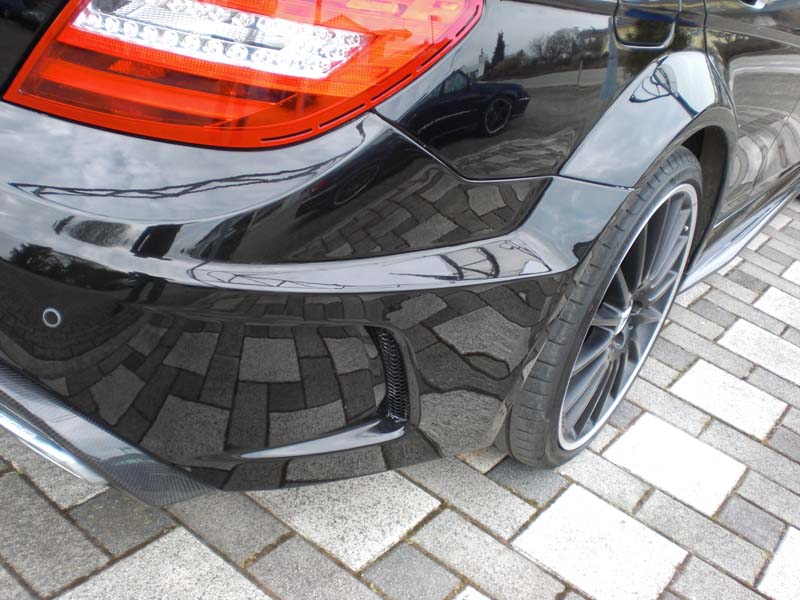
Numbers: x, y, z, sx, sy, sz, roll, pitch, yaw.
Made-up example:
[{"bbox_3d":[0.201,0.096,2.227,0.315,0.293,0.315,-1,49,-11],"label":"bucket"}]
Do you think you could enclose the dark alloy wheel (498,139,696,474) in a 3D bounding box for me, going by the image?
[{"bbox_3d":[0.319,-0.015,1.622,0.270,0.648,0.648,28,29,26],"label":"dark alloy wheel"}]

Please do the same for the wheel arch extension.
[{"bbox_3d":[0.438,-0.200,1.485,0.130,0.430,0.750,28,29,26],"label":"wheel arch extension"}]

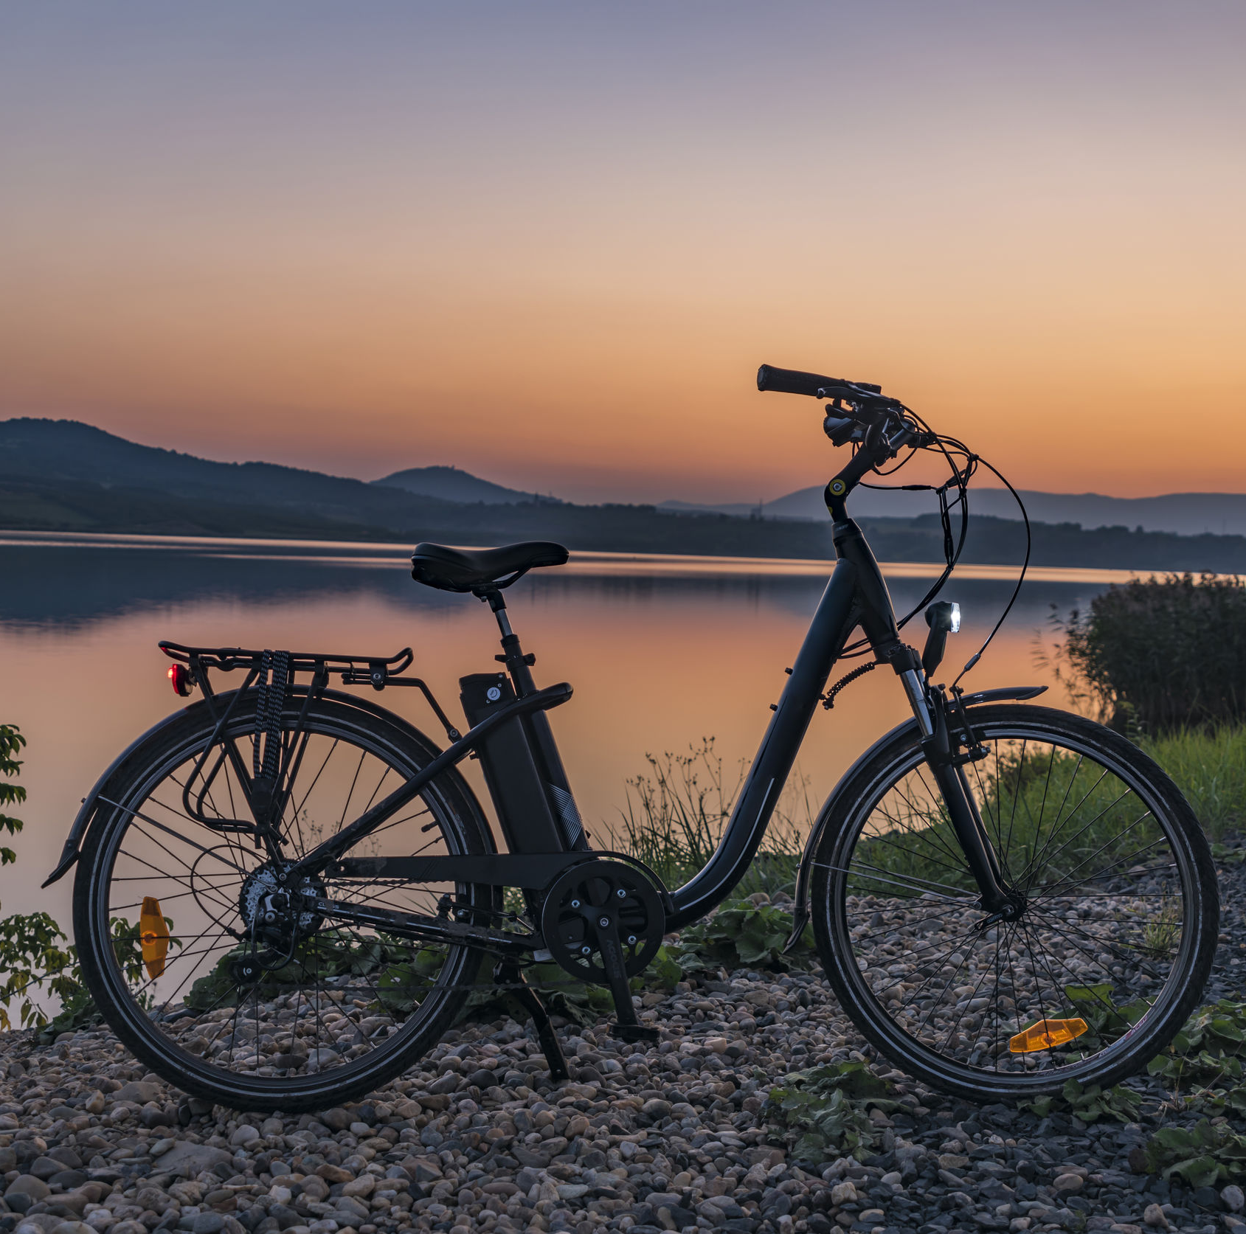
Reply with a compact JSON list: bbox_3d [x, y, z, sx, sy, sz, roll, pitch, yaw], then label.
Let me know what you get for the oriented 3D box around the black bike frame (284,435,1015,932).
[{"bbox_3d":[0.064,0.103,3.469,1.180,0.810,0.160,2,-3,-9],"label":"black bike frame"}]

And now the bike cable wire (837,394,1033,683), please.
[{"bbox_3d":[0.507,-0.120,3.549,0.320,0.455,0.200,1,-3,0],"label":"bike cable wire"}]

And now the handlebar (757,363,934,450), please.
[{"bbox_3d":[0.365,-0.338,3.554,0.230,0.140,0.600,2,4,9],"label":"handlebar"}]

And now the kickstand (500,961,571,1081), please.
[{"bbox_3d":[-0.143,0.659,3.521,0.115,0.220,0.150,2,2,-9],"label":"kickstand"}]

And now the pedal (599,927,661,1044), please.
[{"bbox_3d":[0.007,0.569,3.328,0.090,0.175,0.100,2,-3,-9],"label":"pedal"}]

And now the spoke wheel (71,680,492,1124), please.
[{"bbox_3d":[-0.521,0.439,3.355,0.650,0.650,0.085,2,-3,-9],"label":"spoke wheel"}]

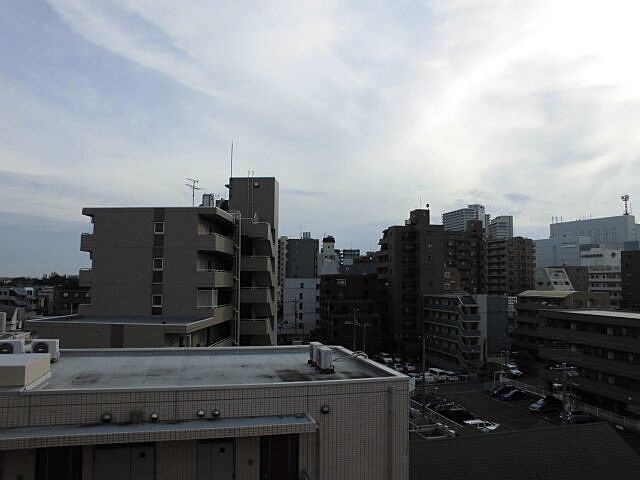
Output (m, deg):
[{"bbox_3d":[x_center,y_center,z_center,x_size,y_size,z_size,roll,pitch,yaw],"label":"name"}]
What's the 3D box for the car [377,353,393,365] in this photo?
[{"bbox_3d":[14.459,26.227,106.623,1.700,1.550,4.200,2,-5,-13],"label":"car"}]

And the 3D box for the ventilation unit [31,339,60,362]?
[{"bbox_3d":[-8.553,3.466,14.989,0.730,0.660,0.280,1,-4,-7],"label":"ventilation unit"}]

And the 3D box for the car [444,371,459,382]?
[{"bbox_3d":[23.694,24.512,86.662,1.600,1.600,3.800,2,-5,-17],"label":"car"}]

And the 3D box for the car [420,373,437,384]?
[{"bbox_3d":[19.232,24.331,85.014,1.600,1.600,3.700,2,-5,-15],"label":"car"}]

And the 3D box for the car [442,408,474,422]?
[{"bbox_3d":[15.367,19.517,53.434,4.300,1.450,1.700,2,-5,-17],"label":"car"}]

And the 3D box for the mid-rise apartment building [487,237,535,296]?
[{"bbox_3d":[78.264,15.949,200.101,18.400,31.718,14.000,0,-4,10],"label":"mid-rise apartment building"}]

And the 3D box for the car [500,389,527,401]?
[{"bbox_3d":[26.018,20.384,63.836,4.000,1.420,1.680,2,-5,-17],"label":"car"}]

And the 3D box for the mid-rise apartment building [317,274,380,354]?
[{"bbox_3d":[6.532,17.255,108.351,12.000,19.600,9.000,1,-5,-10],"label":"mid-rise apartment building"}]

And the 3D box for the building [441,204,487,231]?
[{"bbox_3d":[157.035,9.740,516.516,28.600,93.470,43.561,1,-5,-14],"label":"building"}]

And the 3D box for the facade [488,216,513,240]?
[{"bbox_3d":[177.968,15.947,472.740,15.300,74.594,33.000,0,-4,6],"label":"facade"}]

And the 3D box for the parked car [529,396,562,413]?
[{"bbox_3d":[27.506,19.921,58.249,4.000,1.500,1.680,2,-5,-17],"label":"parked car"}]

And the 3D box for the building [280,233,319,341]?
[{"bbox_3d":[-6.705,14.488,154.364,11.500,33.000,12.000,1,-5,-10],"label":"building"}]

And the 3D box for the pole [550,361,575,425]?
[{"bbox_3d":[16.634,14.417,32.469,1.700,12.060,0.600,1,-5,-10],"label":"pole"}]

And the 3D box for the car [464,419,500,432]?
[{"bbox_3d":[18.829,21.824,55.824,3.800,1.450,1.650,1,-5,-10],"label":"car"}]

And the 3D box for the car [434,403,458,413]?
[{"bbox_3d":[16.860,22.445,63.031,4.000,1.450,1.700,1,-5,-10],"label":"car"}]

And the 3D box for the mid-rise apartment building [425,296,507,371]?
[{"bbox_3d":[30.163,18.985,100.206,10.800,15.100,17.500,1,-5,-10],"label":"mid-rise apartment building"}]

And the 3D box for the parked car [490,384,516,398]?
[{"bbox_3d":[25.277,20.522,65.685,4.100,1.420,1.680,2,-5,-17],"label":"parked car"}]

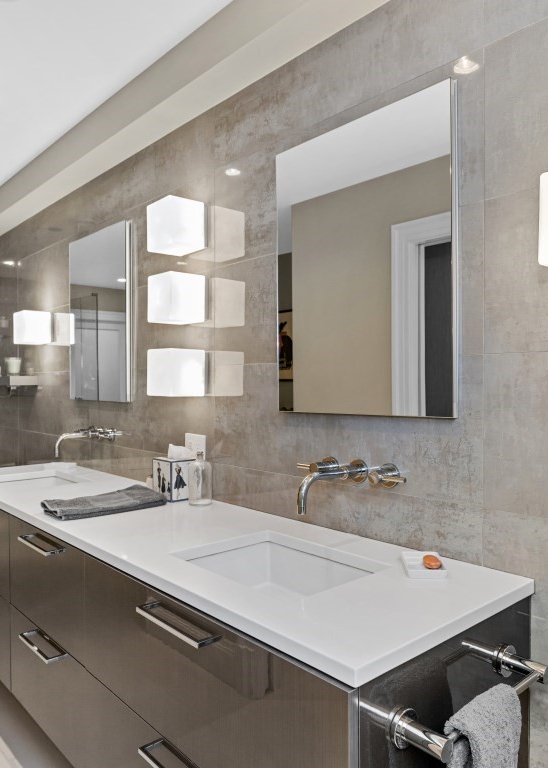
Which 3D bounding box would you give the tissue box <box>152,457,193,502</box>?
[{"bbox_3d":[-0.345,0.335,2.177,0.123,0.138,0.124,-1,1,-41],"label":"tissue box"}]

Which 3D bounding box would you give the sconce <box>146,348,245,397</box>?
[{"bbox_3d":[-0.337,-0.037,2.128,0.155,0.160,0.158,-1,1,-41],"label":"sconce"}]

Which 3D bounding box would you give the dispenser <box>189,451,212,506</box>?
[{"bbox_3d":[-0.246,0.310,2.033,0.074,0.174,0.074,0,1,0],"label":"dispenser"}]

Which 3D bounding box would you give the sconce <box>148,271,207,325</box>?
[{"bbox_3d":[-0.335,-0.296,2.143,0.156,0.162,0.158,-1,1,-41],"label":"sconce"}]

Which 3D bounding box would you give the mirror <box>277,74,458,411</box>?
[{"bbox_3d":[0.215,-0.307,1.614,0.022,0.770,0.600,-1,1,-41],"label":"mirror"}]

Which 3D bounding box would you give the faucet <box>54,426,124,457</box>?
[{"bbox_3d":[-0.864,0.254,2.721,0.215,0.130,0.380,-1,1,-41],"label":"faucet"}]

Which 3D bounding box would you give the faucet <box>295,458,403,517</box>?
[{"bbox_3d":[0.149,0.263,1.535,0.220,0.120,0.371,-1,1,-41],"label":"faucet"}]

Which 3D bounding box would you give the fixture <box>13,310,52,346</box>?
[{"bbox_3d":[-1.254,-0.288,3.164,0.150,0.160,0.160,-1,1,-41],"label":"fixture"}]

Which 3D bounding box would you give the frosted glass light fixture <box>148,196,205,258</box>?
[{"bbox_3d":[-0.337,-0.548,2.138,0.156,0.161,0.157,-1,1,-41],"label":"frosted glass light fixture"}]

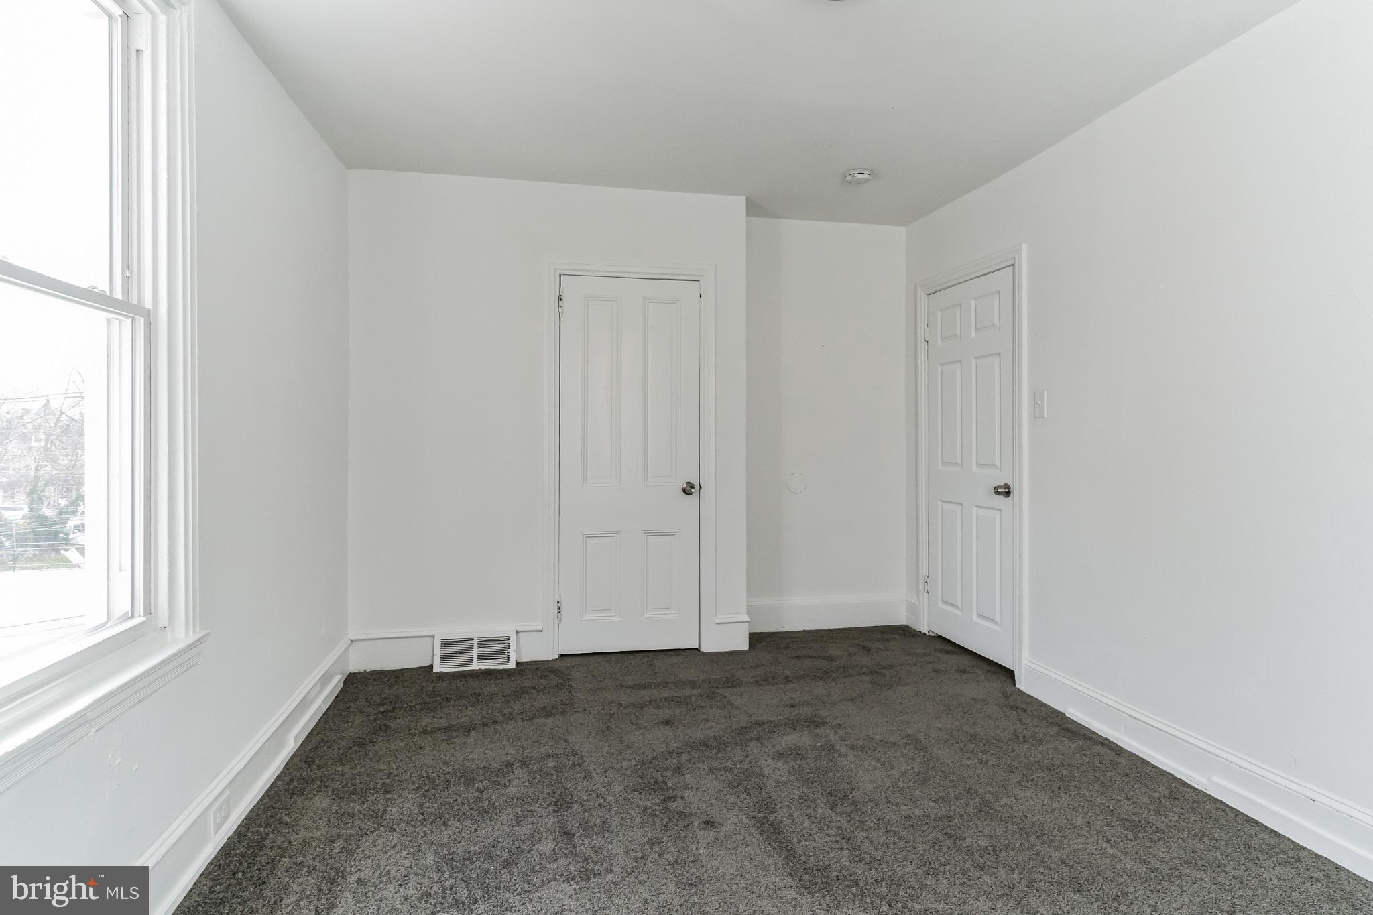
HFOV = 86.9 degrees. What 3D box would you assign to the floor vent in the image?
[{"bbox_3d":[-1.097,1.002,3.762,0.409,0.190,0.065,0,1,-12],"label":"floor vent"}]

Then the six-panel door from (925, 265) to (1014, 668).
[{"bbox_3d":[1.541,0.039,3.939,0.045,1.987,0.801,0,1,-12],"label":"six-panel door"}]

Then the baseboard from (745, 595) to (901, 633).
[{"bbox_3d":[0.834,0.973,4.520,1.130,0.208,0.033,0,1,-12],"label":"baseboard"}]

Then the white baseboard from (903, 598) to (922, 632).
[{"bbox_3d":[1.403,0.971,4.511,0.030,0.197,0.241,0,1,-12],"label":"white baseboard"}]

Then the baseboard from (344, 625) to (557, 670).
[{"bbox_3d":[-1.227,0.988,3.784,1.010,0.214,0.033,0,1,-12],"label":"baseboard"}]

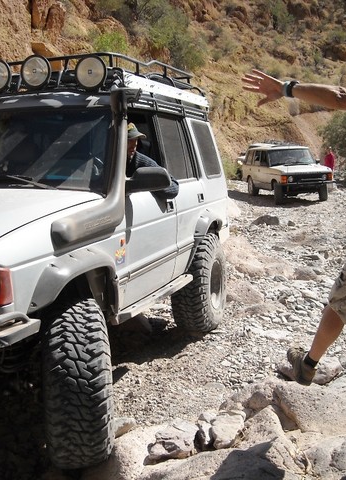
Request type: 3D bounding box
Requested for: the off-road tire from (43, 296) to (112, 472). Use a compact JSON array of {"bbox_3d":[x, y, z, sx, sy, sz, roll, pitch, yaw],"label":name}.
[{"bbox_3d":[-0.475,0.726,3.340,0.310,0.860,0.860,-2,7,-5],"label":"off-road tire"}]

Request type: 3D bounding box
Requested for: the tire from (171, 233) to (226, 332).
[{"bbox_3d":[0.247,0.375,5.750,0.310,0.860,0.860,0,7,17],"label":"tire"}]

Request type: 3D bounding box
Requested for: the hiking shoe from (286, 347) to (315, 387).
[{"bbox_3d":[0.659,0.651,3.330,0.110,0.125,0.290,8,18,-12],"label":"hiking shoe"}]

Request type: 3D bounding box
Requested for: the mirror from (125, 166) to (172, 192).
[{"bbox_3d":[-0.144,-0.361,4.011,0.260,0.165,0.130,0,7,17],"label":"mirror"}]

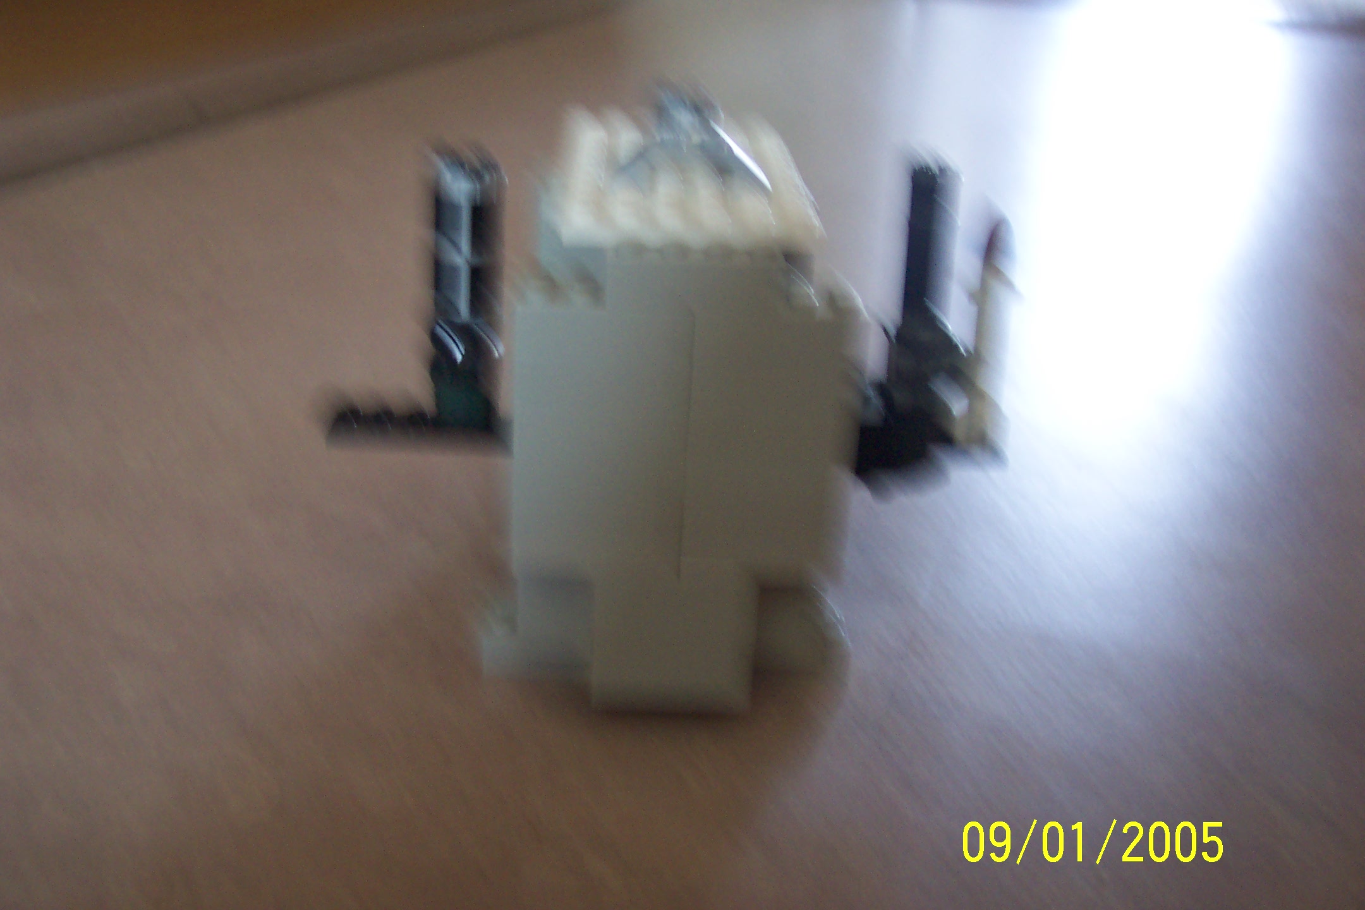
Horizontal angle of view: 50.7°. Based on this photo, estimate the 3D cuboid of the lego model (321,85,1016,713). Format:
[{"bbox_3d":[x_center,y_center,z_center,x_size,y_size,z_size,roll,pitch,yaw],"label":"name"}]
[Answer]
[{"bbox_3d":[-0.002,-0.017,0.312,0.157,0.114,0.080,1,25,-3],"label":"lego model"}]

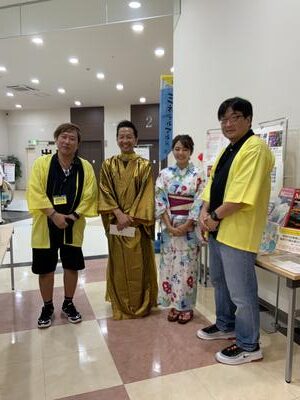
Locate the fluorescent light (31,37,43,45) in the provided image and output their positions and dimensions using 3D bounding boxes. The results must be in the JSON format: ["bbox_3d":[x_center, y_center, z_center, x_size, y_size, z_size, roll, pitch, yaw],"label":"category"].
[{"bbox_3d":[-2.517,-3.564,7.498,0.200,0.060,0.200,2,6,18],"label":"fluorescent light"}]

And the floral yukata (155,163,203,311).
[{"bbox_3d":[0.247,0.287,2.886,0.420,1.250,0.360,1,6,7],"label":"floral yukata"}]

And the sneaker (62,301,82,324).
[{"bbox_3d":[-0.679,0.962,2.918,0.110,0.120,0.285,-3,7,-30],"label":"sneaker"}]

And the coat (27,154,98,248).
[{"bbox_3d":[-0.729,-0.008,2.835,0.600,0.760,0.380,-1,6,-14],"label":"coat"}]

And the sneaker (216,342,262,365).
[{"bbox_3d":[0.614,1.029,2.287,0.320,0.125,0.115,-2,6,-17],"label":"sneaker"}]

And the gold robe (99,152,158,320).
[{"bbox_3d":[-0.189,0.289,2.977,0.530,1.400,0.430,0,6,-3],"label":"gold robe"}]

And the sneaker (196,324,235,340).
[{"bbox_3d":[0.520,0.996,2.593,0.315,0.125,0.115,-1,6,-9],"label":"sneaker"}]

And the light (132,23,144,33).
[{"bbox_3d":[-0.241,-3.484,6.776,0.200,0.060,0.200,2,6,18],"label":"light"}]

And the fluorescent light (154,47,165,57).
[{"bbox_3d":[0.243,-3.638,8.238,0.200,0.060,0.200,2,6,18],"label":"fluorescent light"}]

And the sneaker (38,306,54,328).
[{"bbox_3d":[-0.878,0.970,2.843,0.110,0.120,0.285,-1,6,-10],"label":"sneaker"}]

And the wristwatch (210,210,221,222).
[{"bbox_3d":[0.436,0.108,2.230,0.042,0.068,0.055,-25,-15,21],"label":"wristwatch"}]

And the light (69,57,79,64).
[{"bbox_3d":[-2.038,-3.716,8.940,0.200,0.060,0.200,2,6,18],"label":"light"}]

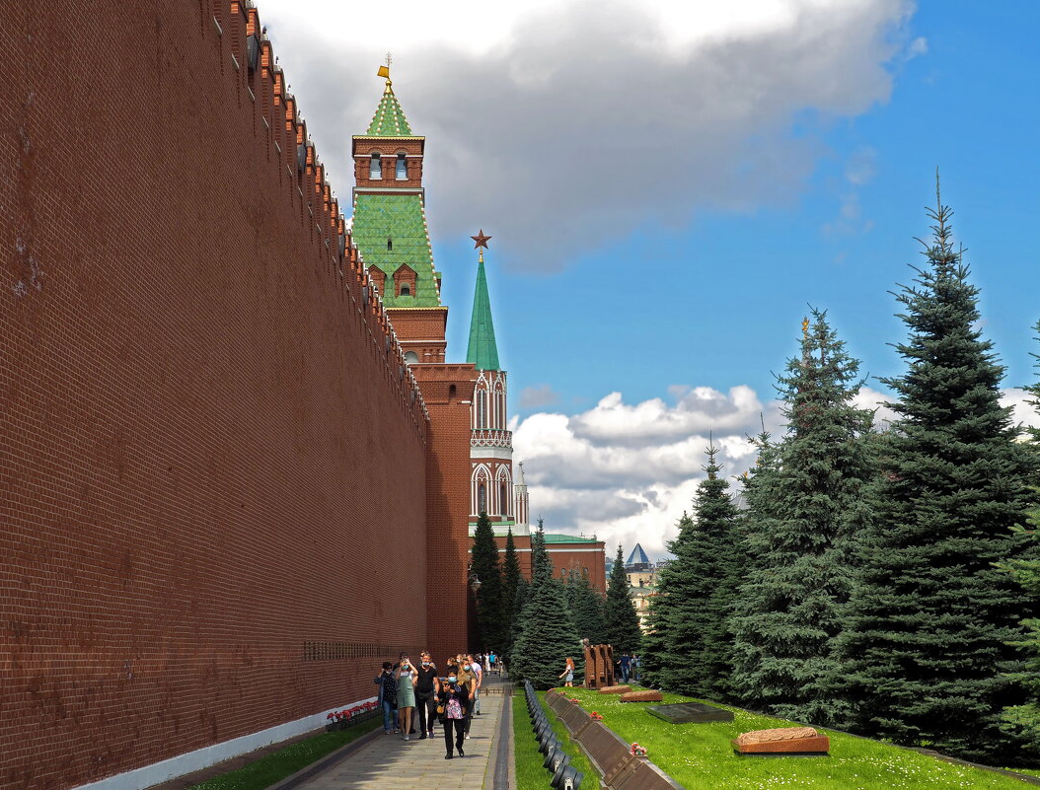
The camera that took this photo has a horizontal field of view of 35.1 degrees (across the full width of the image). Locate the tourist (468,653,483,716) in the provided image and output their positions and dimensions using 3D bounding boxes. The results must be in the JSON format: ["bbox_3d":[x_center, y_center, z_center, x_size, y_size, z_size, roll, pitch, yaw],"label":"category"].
[{"bbox_3d":[-1.295,8.380,47.601,0.500,1.722,0.450,-6,-11,36],"label":"tourist"}]

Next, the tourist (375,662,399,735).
[{"bbox_3d":[-2.881,6.538,35.428,0.520,1.600,0.420,0,-9,-5],"label":"tourist"}]

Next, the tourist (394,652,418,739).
[{"bbox_3d":[-2.299,6.133,33.161,0.500,1.700,0.420,0,-9,-5],"label":"tourist"}]

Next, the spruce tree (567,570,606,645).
[{"bbox_3d":[4.428,15.419,110.932,3.400,7.370,3.400,0,-9,0],"label":"spruce tree"}]

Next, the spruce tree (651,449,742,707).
[{"bbox_3d":[7.187,6.560,62.203,3.600,9.534,3.600,0,-9,0],"label":"spruce tree"}]

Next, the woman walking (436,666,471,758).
[{"bbox_3d":[-1.162,5.469,28.426,0.560,1.551,0.520,-1,-9,5],"label":"woman walking"}]

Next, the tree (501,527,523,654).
[{"bbox_3d":[-0.781,17.319,138.949,2.900,12.283,2.900,0,-9,0],"label":"tree"}]

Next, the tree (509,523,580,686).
[{"bbox_3d":[1.162,10.432,82.374,3.800,8.409,3.800,0,-9,0],"label":"tree"}]

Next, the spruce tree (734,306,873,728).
[{"bbox_3d":[7.044,2.734,38.089,4.200,9.593,4.200,0,-9,0],"label":"spruce tree"}]

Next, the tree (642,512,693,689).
[{"bbox_3d":[7.215,9.261,74.433,3.500,7.988,3.500,0,-9,0],"label":"tree"}]

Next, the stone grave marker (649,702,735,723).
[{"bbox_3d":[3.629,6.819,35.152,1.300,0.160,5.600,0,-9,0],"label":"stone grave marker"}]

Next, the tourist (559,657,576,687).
[{"bbox_3d":[2.077,12.328,72.154,0.650,1.580,0.450,-1,-9,8],"label":"tourist"}]

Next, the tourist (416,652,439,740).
[{"bbox_3d":[-1.962,6.352,34.756,0.550,1.759,0.420,0,-9,0],"label":"tourist"}]

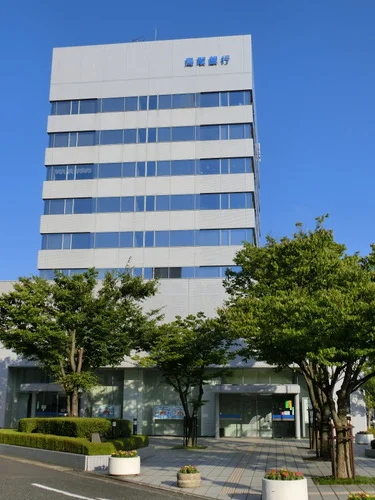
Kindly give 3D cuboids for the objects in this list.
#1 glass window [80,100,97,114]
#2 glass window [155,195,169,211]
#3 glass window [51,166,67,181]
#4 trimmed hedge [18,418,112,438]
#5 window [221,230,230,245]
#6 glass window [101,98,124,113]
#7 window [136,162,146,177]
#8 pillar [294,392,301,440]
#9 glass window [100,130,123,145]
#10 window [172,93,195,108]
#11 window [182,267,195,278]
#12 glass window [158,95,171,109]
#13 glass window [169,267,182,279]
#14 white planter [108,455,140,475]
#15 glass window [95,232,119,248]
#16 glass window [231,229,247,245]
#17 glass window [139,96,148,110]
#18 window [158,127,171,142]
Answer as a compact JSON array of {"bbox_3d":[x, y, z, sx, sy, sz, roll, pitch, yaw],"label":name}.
[{"bbox_3d":[-9.846,-14.213,64.811,1.718,1.540,0.120,-1,-14,7],"label":"glass window"},{"bbox_3d":[-2.237,-4.142,58.745,1.284,1.380,0.150,-1,-15,8],"label":"glass window"},{"bbox_3d":[-13.115,-7.819,66.523,1.497,1.688,0.100,-1,-15,8],"label":"glass window"},{"bbox_3d":[-4.802,7.338,26.363,3.838,0.850,1.900,-1,-14,8],"label":"trimmed hedge"},{"bbox_3d":[3.506,-1.124,59.655,0.735,1.512,0.120,-1,-14,7],"label":"window"},{"bbox_3d":[-7.343,-14.349,64.502,2.200,1.587,0.120,-1,-14,7],"label":"glass window"},{"bbox_3d":[-4.401,-7.635,61.610,0.774,1.532,0.150,-1,-14,8],"label":"window"},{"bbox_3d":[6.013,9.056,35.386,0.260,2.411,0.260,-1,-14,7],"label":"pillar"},{"bbox_3d":[-7.367,-10.997,63.483,2.312,1.591,0.120,-1,-15,7],"label":"glass window"},{"bbox_3d":[-0.364,-14.232,62.293,2.169,1.473,0.120,-1,-15,7],"label":"window"},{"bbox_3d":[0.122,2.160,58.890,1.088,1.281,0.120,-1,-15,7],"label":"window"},{"bbox_3d":[-2.175,-14.299,62.819,1.275,1.536,0.150,-1,-14,7],"label":"glass window"},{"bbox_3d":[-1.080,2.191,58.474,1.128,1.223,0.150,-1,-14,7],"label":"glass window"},{"bbox_3d":[-1.709,5.901,17.859,0.850,0.480,0.850,-1,-14,7],"label":"white planter"},{"bbox_3d":[-7.442,-0.925,60.384,2.227,1.532,0.150,-1,-14,8],"label":"glass window"},{"bbox_3d":[4.615,-1.077,58.362,1.434,1.472,0.120,-1,-15,7],"label":"glass window"},{"bbox_3d":[-4.322,-14.278,63.238,0.860,1.532,0.150,-1,-14,8],"label":"glass window"},{"bbox_3d":[-2.192,-10.873,61.672,1.174,1.459,0.120,-1,-15,7],"label":"window"}]

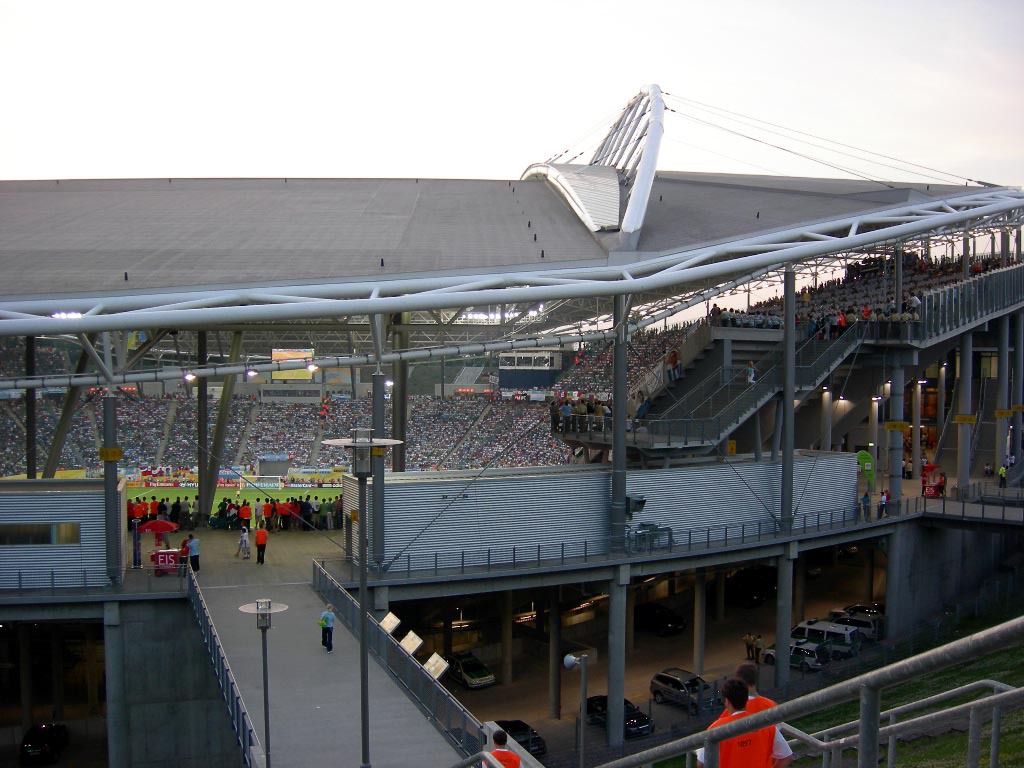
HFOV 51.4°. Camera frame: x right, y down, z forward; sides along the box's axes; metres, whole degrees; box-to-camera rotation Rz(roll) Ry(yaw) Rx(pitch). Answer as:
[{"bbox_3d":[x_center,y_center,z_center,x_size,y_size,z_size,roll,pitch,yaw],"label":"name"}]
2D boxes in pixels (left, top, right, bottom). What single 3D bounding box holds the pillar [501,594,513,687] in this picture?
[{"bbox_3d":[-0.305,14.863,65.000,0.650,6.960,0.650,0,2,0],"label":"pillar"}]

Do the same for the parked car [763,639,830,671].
[{"bbox_3d":[17.750,16.731,66.972,1.800,1.560,4.600,-2,3,-42],"label":"parked car"}]

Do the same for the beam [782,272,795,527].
[{"bbox_3d":[15.954,0.837,61.500,0.660,15.247,0.660,1,2,15],"label":"beam"}]

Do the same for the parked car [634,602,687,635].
[{"bbox_3d":[10.608,17.495,79.768,1.850,1.680,4.550,-2,3,-42],"label":"parked car"}]

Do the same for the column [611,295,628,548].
[{"bbox_3d":[5.603,2.007,55.500,0.700,13.342,0.700,1,2,6],"label":"column"}]

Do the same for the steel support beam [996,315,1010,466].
[{"bbox_3d":[41.049,1.022,89.119,0.800,13.000,0.800,0,2,0],"label":"steel support beam"}]

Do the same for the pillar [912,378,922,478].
[{"bbox_3d":[33.067,3.636,87.000,0.670,8.170,0.670,1,2,21],"label":"pillar"}]

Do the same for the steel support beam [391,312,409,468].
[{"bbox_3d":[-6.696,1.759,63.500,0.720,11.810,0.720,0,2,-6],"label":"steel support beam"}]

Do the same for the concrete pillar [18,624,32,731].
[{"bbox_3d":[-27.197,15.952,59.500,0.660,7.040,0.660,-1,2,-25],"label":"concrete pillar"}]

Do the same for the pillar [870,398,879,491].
[{"bbox_3d":[26.980,4.454,79.259,0.600,6.900,0.600,0,2,0],"label":"pillar"}]

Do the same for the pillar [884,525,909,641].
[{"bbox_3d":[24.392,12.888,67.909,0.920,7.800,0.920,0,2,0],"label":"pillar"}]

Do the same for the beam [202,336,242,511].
[{"bbox_3d":[-17.193,2.116,63.650,0.600,12.426,0.600,3,-22,0],"label":"beam"}]

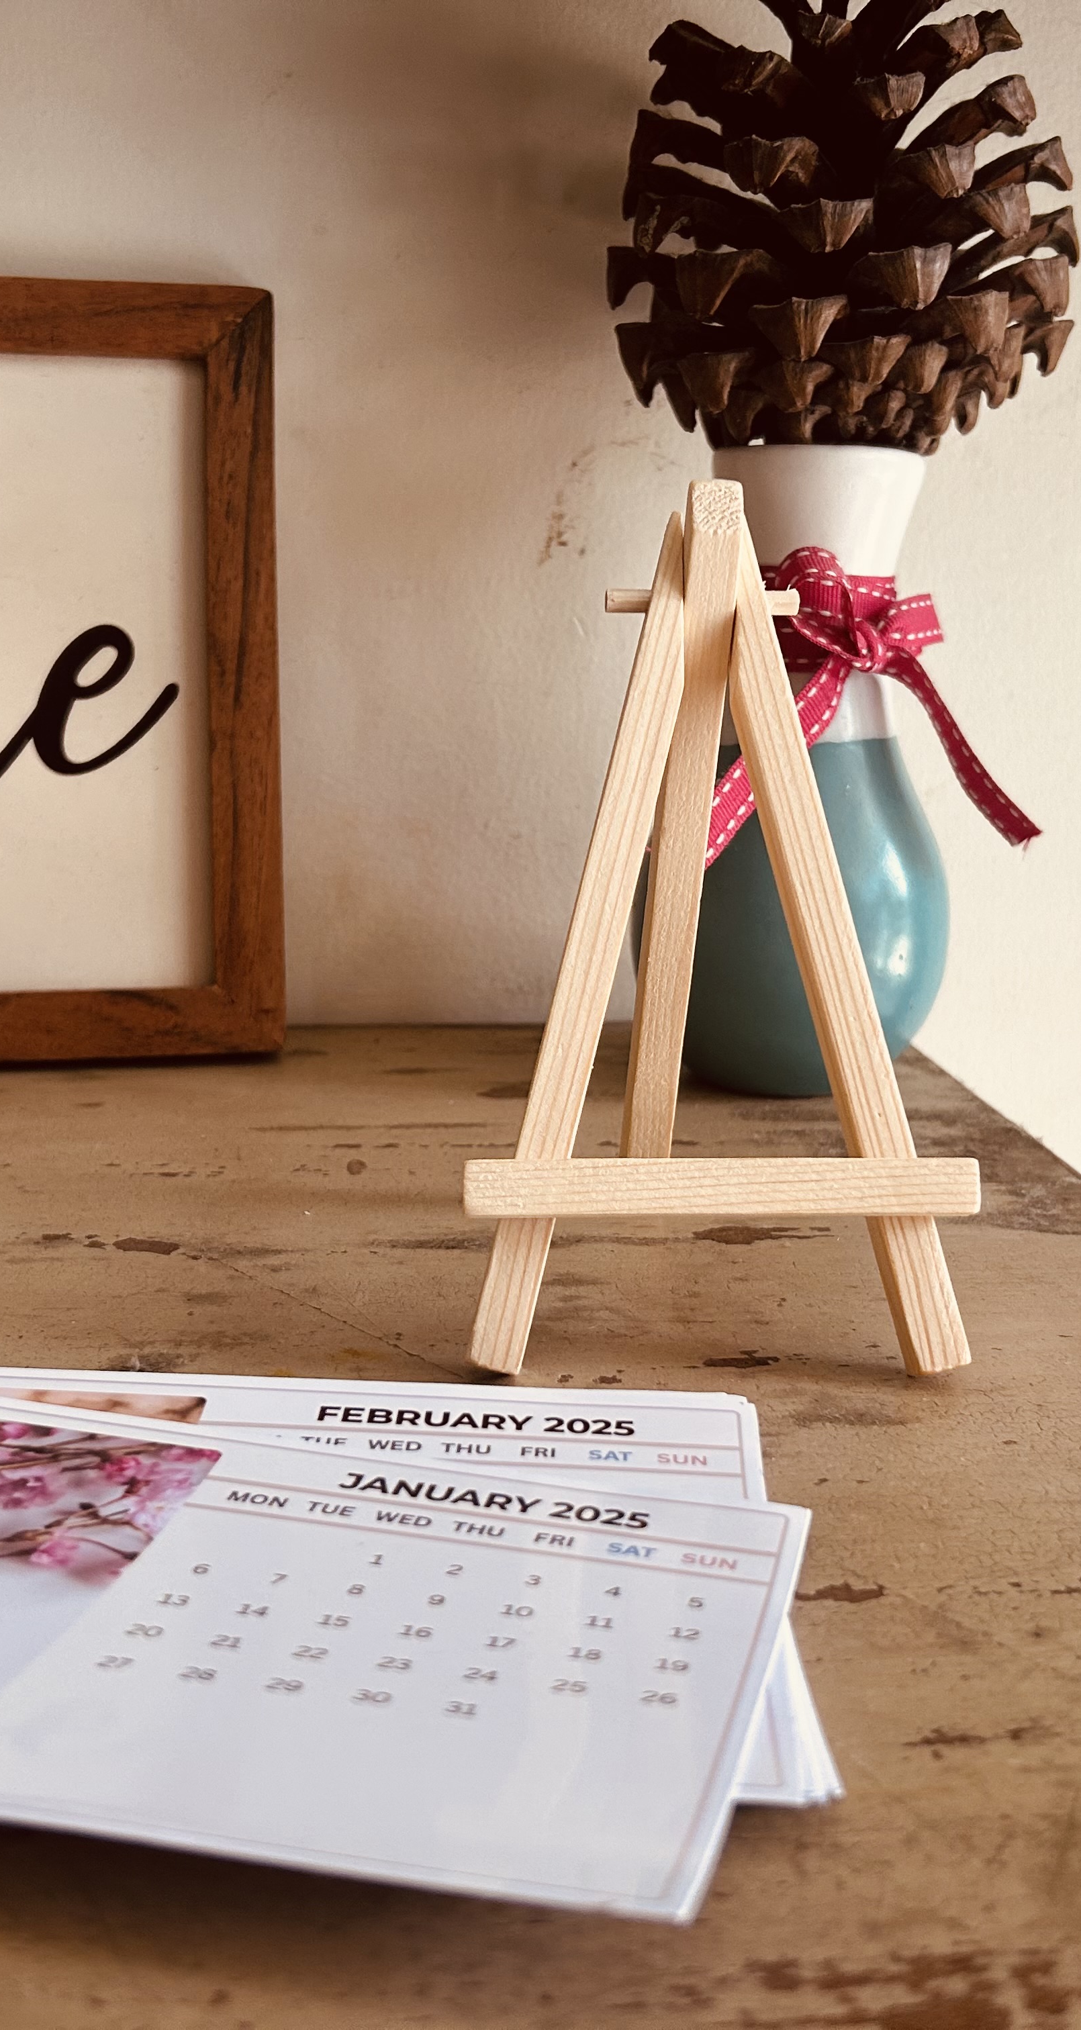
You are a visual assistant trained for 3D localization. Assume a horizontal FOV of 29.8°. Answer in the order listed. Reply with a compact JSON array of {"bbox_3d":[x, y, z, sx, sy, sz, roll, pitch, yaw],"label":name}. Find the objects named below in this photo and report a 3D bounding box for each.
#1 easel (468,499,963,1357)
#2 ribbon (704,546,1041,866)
[{"bbox_3d":[0.025,-0.020,0.329,0.076,0.129,0.088,0,13,-4],"label":"easel"},{"bbox_3d":[0.066,-0.068,0.441,0.086,0.066,0.053,-2,13,-12],"label":"ribbon"}]

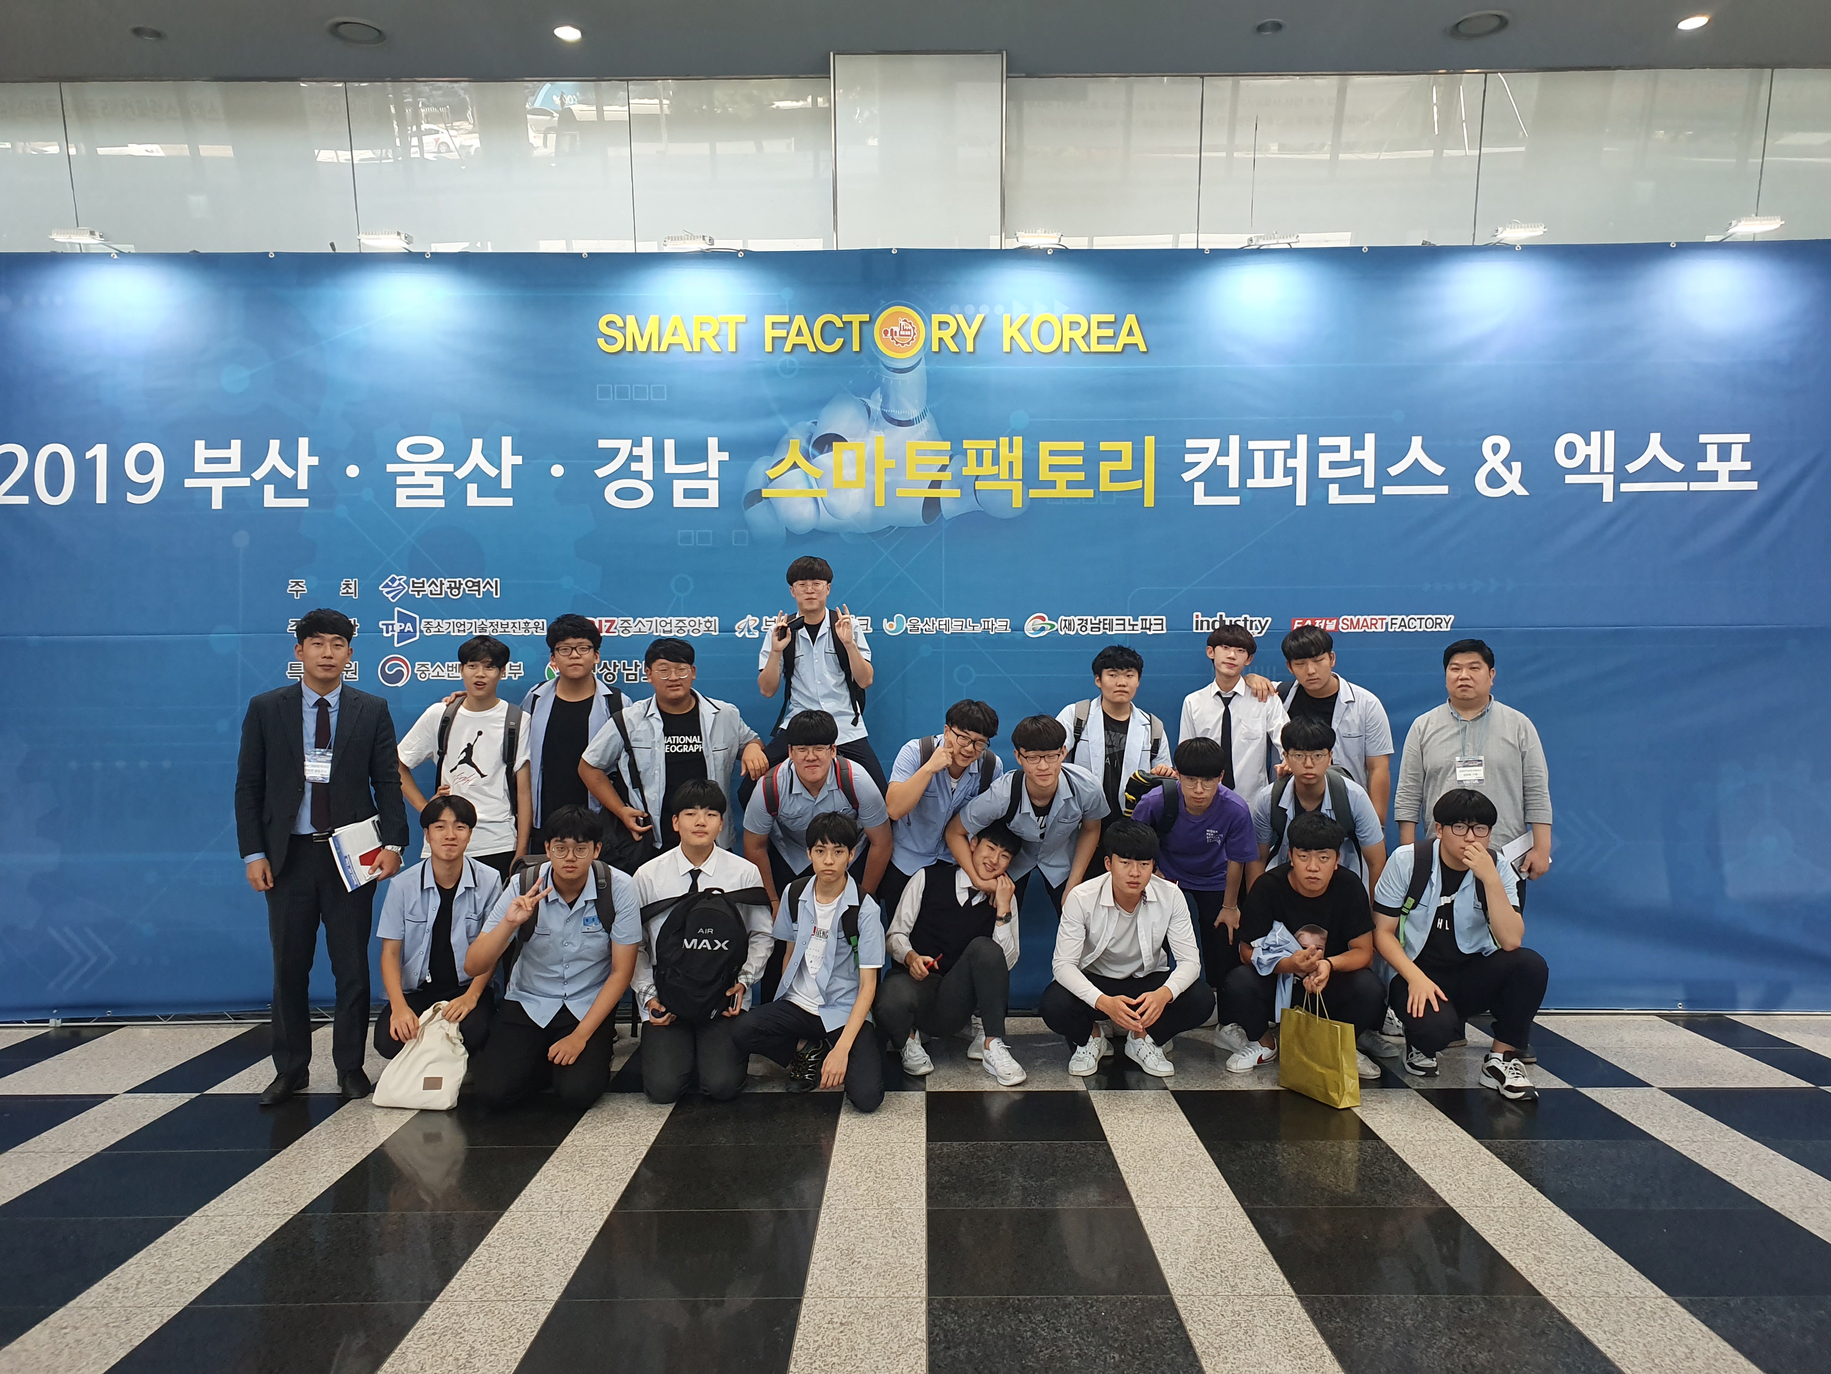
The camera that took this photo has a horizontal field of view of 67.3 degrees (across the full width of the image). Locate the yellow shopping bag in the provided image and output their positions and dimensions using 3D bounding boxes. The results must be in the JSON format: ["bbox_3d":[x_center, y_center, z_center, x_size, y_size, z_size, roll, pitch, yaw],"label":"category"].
[{"bbox_3d":[1.439,1.269,4.913,0.100,0.375,0.330,0,-1,-26],"label":"yellow shopping bag"}]

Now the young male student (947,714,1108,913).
[{"bbox_3d":[0.447,0.795,5.400,0.640,1.390,0.720,0,0,3],"label":"young male student"}]

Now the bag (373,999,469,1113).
[{"bbox_3d":[-1.791,1.314,4.970,0.320,0.380,0.170,0,0,7],"label":"bag"}]

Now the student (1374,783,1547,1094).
[{"bbox_3d":[2.058,0.932,5.200,0.620,1.090,0.660,0,0,7],"label":"student"}]

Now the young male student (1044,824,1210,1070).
[{"bbox_3d":[0.841,1.009,5.480,0.680,0.980,0.700,0,0,5],"label":"young male student"}]

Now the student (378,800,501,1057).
[{"bbox_3d":[-1.873,0.974,5.400,0.520,1.090,0.680,0,0,-8],"label":"student"}]

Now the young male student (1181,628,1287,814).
[{"bbox_3d":[1.370,0.615,5.920,0.480,1.765,0.300,0,0,9],"label":"young male student"}]

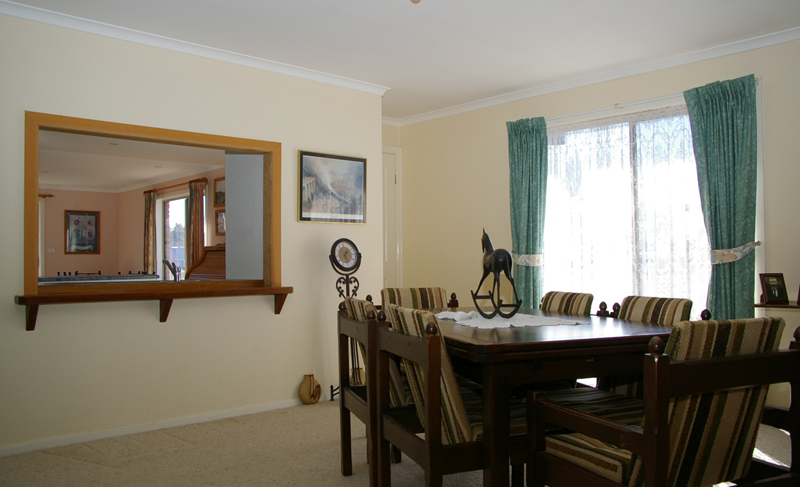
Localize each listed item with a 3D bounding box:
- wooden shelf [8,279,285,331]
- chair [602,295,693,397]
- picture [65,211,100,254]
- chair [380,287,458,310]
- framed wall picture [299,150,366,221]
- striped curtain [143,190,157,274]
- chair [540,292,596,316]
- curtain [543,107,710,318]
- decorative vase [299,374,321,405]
[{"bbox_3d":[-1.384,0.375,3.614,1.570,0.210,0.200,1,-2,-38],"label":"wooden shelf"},{"bbox_3d":[0.928,0.667,2.544,0.560,0.860,0.510,1,-2,-29],"label":"chair"},{"bbox_3d":[-6.012,-0.203,11.364,0.600,0.800,0.030,1,-2,-38],"label":"picture"},{"bbox_3d":[0.176,0.691,3.399,0.600,0.860,0.570,0,-1,-22],"label":"chair"},{"bbox_3d":[-0.491,-0.402,4.452,0.590,0.510,0.025,1,-2,-38],"label":"framed wall picture"},{"bbox_3d":[-4.373,0.179,10.494,0.420,2.200,0.120,-2,-2,44],"label":"striped curtain"},{"bbox_3d":[0.659,0.680,3.003,0.560,0.860,0.510,1,-2,-28],"label":"chair"},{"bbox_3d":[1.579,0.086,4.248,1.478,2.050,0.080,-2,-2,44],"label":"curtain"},{"bbox_3d":[-0.634,1.036,4.225,0.155,0.215,0.140,1,-2,-38],"label":"decorative vase"}]

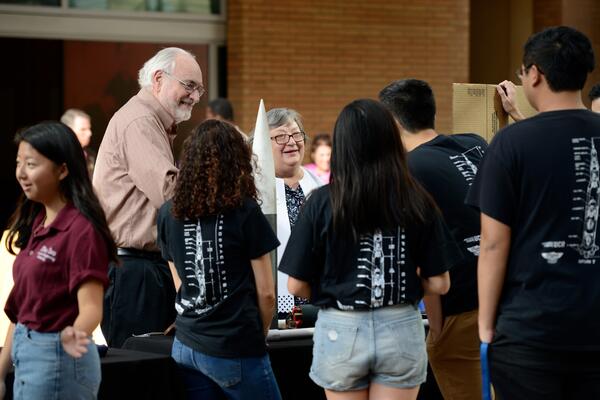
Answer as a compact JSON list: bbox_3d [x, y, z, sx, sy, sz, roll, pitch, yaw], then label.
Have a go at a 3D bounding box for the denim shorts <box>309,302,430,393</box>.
[{"bbox_3d":[0.214,0.465,6.350,0.370,0.280,0.270,0,1,-7],"label":"denim shorts"}]

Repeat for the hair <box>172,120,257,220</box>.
[{"bbox_3d":[-0.299,-0.103,7.000,0.270,0.350,0.260,0,1,7],"label":"hair"}]

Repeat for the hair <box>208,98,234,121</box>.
[{"bbox_3d":[-0.502,-0.573,12.800,0.190,0.170,0.160,0,1,22],"label":"hair"}]

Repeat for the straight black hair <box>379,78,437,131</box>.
[{"bbox_3d":[0.363,-0.319,6.750,0.170,0.190,0.210,-1,-10,-43],"label":"straight black hair"}]

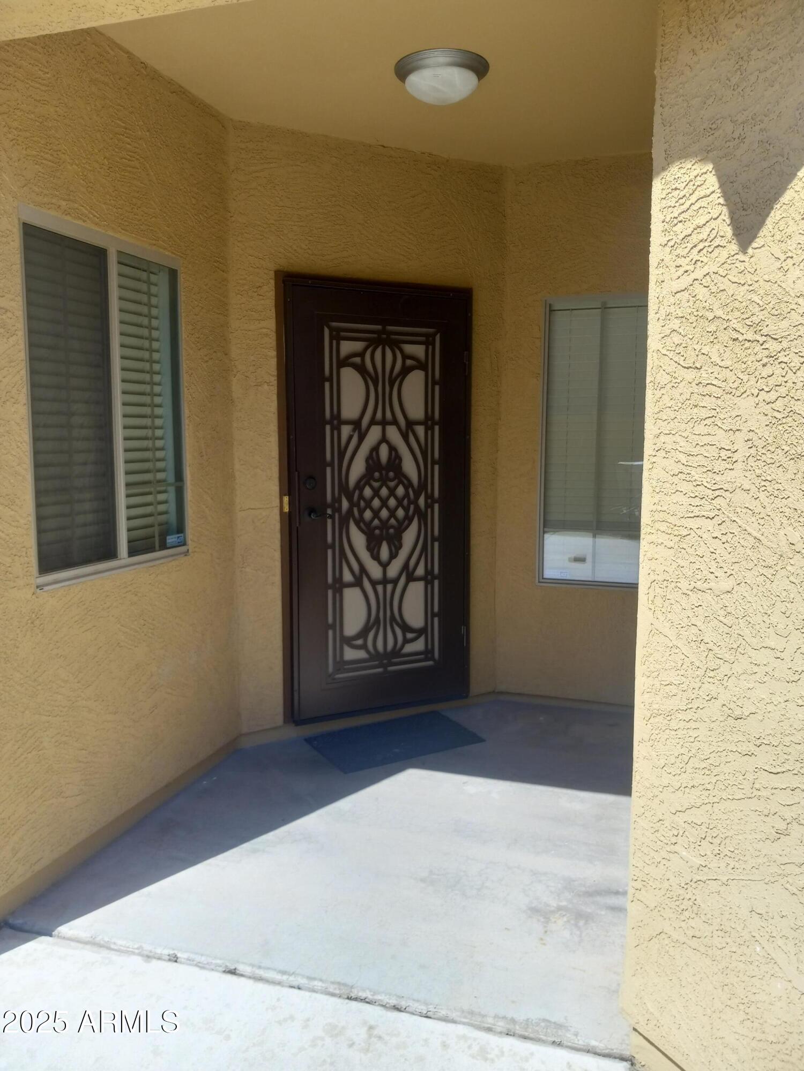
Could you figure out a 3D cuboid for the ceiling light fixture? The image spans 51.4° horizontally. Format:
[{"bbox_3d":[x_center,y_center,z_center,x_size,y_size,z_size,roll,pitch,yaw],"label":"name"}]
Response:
[{"bbox_3d":[0.146,-1.640,3.043,0.343,0.108,0.343,0,7,0],"label":"ceiling light fixture"}]

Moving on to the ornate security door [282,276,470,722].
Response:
[{"bbox_3d":[-0.083,-0.146,4.061,0.975,2.070,0.080,-4,8,-27],"label":"ornate security door"}]

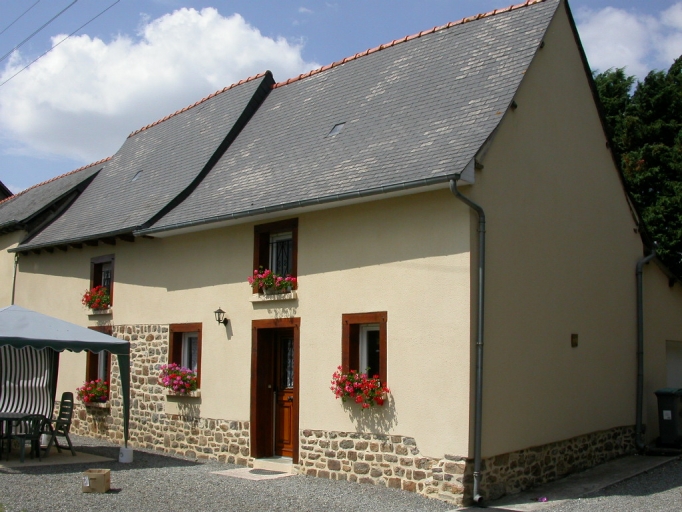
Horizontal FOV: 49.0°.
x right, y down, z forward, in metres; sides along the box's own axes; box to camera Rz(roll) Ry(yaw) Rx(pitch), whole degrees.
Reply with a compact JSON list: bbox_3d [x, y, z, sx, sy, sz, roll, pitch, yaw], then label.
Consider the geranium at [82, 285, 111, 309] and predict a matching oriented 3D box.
[{"bbox_3d":[-5.183,0.878,15.843,0.750,0.500,0.420,-6,-11,41],"label":"geranium"}]

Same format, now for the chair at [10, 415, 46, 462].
[{"bbox_3d":[-5.133,2.997,12.300,0.540,0.800,0.560,6,-10,-34],"label":"chair"}]

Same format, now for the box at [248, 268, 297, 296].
[{"bbox_3d":[-1.138,0.449,12.441,0.980,0.400,0.340,-6,-11,41],"label":"box"}]

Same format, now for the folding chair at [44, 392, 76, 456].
[{"bbox_3d":[-4.719,2.843,12.600,0.600,1.050,0.560,8,-11,-42],"label":"folding chair"}]

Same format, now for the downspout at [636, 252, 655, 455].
[{"bbox_3d":[5.755,1.811,14.200,0.150,3.750,0.650,-6,-11,41],"label":"downspout"}]

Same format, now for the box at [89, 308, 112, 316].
[{"bbox_3d":[-5.083,1.200,15.827,0.920,0.150,0.240,-6,-11,41],"label":"box"}]

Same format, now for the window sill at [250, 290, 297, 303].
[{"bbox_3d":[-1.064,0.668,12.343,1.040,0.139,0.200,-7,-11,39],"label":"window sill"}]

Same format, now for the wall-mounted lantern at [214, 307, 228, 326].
[{"bbox_3d":[-2.087,1.057,13.078,0.190,0.330,0.250,-6,-11,41],"label":"wall-mounted lantern"}]

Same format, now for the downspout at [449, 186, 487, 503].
[{"bbox_3d":[1.625,1.112,9.749,0.180,4.100,0.700,-6,-11,41],"label":"downspout"}]

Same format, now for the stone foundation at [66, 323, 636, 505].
[{"bbox_3d":[-0.082,2.774,15.387,10.100,2.500,6.200,-6,-11,41],"label":"stone foundation"}]

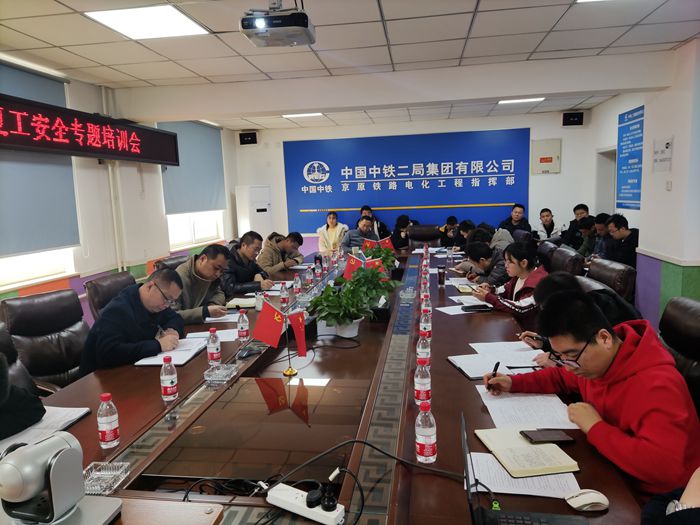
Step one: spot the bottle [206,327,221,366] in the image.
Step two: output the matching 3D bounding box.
[{"bbox_3d":[-0.722,0.445,2.668,0.064,0.188,0.064,-1,8,8],"label":"bottle"}]

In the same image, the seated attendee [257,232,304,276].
[{"bbox_3d":[-0.876,0.249,6.071,0.820,1.215,0.620,0,8,17],"label":"seated attendee"}]

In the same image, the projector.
[{"bbox_3d":[-0.336,-1.122,2.403,0.305,0.095,0.250,-2,8,3],"label":"projector"}]

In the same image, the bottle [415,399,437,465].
[{"bbox_3d":[0.242,0.537,1.602,0.065,0.184,0.065,-1,7,8],"label":"bottle"}]

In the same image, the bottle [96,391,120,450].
[{"bbox_3d":[-0.848,0.554,1.776,0.065,0.184,0.065,-1,7,8],"label":"bottle"}]

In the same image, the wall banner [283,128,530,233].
[{"bbox_3d":[0.882,-1.303,8.342,4.000,1.550,0.040,-1,8,9],"label":"wall banner"}]

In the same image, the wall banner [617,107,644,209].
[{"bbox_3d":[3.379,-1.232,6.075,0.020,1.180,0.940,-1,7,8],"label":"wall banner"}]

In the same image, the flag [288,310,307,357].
[{"bbox_3d":[-0.266,0.377,2.631,0.050,0.245,0.145,-9,11,-44],"label":"flag"}]

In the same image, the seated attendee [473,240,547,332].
[{"bbox_3d":[1.181,0.477,3.465,0.700,1.250,0.520,-3,8,-7],"label":"seated attendee"}]

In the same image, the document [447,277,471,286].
[{"bbox_3d":[1.049,0.177,4.739,0.260,0.006,0.240,-1,8,9],"label":"document"}]

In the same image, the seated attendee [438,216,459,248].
[{"bbox_3d":[1.449,-0.022,7.280,0.520,1.275,0.780,-1,7,11],"label":"seated attendee"}]

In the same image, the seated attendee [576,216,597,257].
[{"bbox_3d":[2.883,0.070,6.219,0.780,1.260,0.520,-2,7,0],"label":"seated attendee"}]

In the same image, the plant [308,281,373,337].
[{"bbox_3d":[-0.054,0.309,3.414,0.410,0.350,0.390,-1,8,9],"label":"plant"}]

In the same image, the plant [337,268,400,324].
[{"bbox_3d":[0.163,0.211,4.337,0.540,0.350,0.520,-1,7,8],"label":"plant"}]

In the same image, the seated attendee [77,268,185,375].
[{"bbox_3d":[-1.304,0.650,3.027,0.840,1.230,0.660,0,8,14],"label":"seated attendee"}]

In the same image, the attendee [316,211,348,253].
[{"bbox_3d":[-0.266,-0.136,8.160,0.500,1.360,0.720,-1,8,7],"label":"attendee"}]

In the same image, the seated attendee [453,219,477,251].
[{"bbox_3d":[1.821,0.013,7.080,0.780,1.200,0.520,-3,8,-4],"label":"seated attendee"}]

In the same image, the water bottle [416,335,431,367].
[{"bbox_3d":[0.361,0.432,2.470,0.064,0.188,0.064,-1,8,8],"label":"water bottle"}]

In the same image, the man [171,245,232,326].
[{"bbox_3d":[-1.167,0.511,3.791,0.760,1.295,0.570,1,8,23],"label":"man"}]

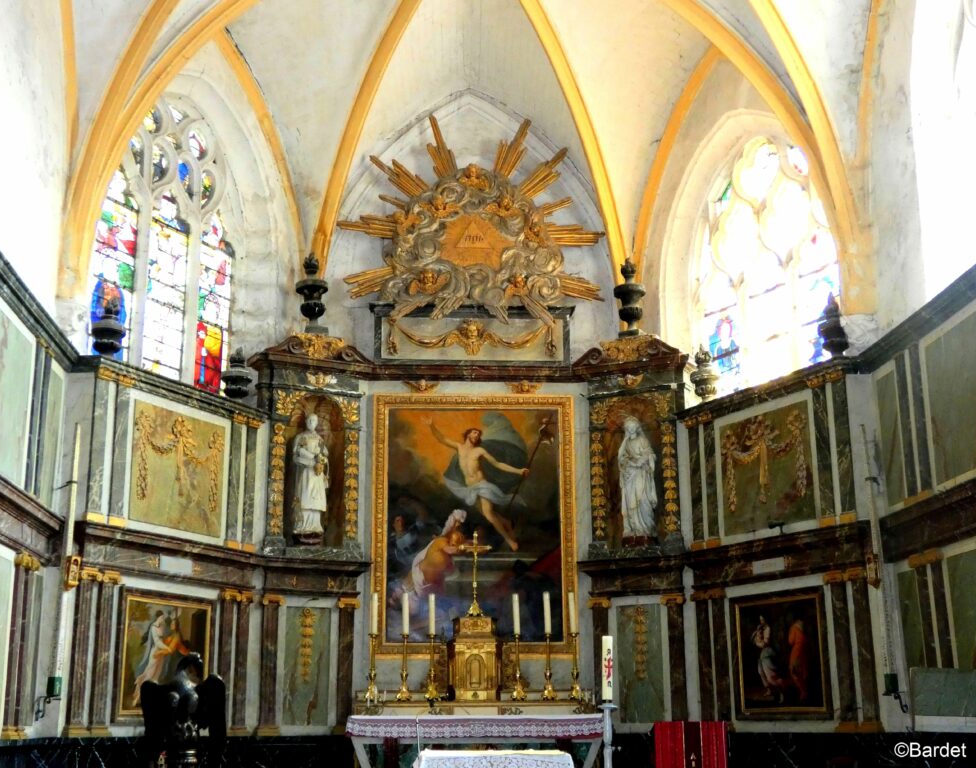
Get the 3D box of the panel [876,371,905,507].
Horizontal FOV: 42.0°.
[{"bbox_3d":[3.671,0.491,11.585,0.048,1.185,0.388,1,-15,-5],"label":"panel"}]

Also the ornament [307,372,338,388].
[{"bbox_3d":[-1.791,-0.034,13.750,0.310,0.135,0.100,8,-18,-28],"label":"ornament"}]

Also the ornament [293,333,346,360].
[{"bbox_3d":[-1.889,-0.420,14.224,0.544,0.193,0.209,7,-17,-26],"label":"ornament"}]

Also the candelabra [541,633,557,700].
[{"bbox_3d":[0.634,2.954,13.302,0.158,0.676,0.158,1,-15,-4],"label":"candelabra"}]

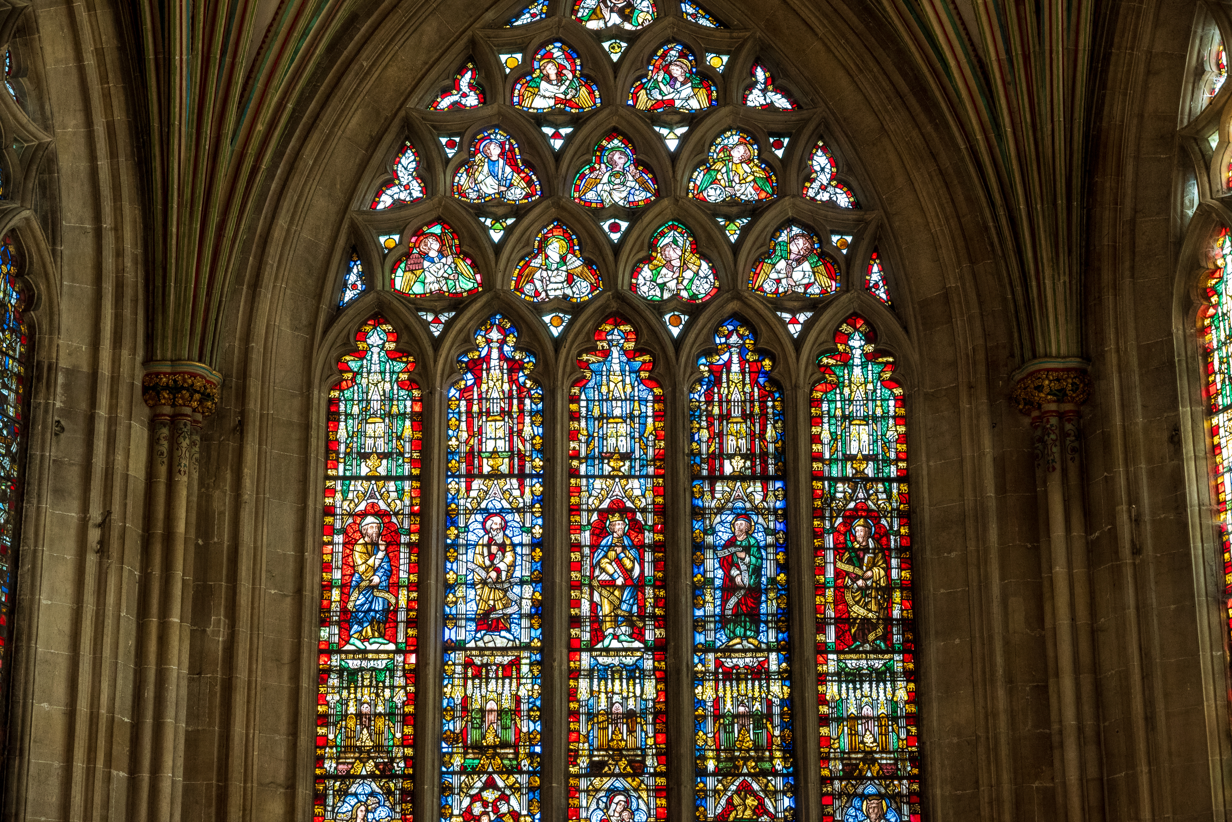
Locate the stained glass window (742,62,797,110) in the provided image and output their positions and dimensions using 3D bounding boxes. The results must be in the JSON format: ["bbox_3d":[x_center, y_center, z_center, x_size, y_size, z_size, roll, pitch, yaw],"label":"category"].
[{"bbox_3d":[0.889,-1.872,14.823,0.306,0.300,0.060,0,-18,0],"label":"stained glass window"}]

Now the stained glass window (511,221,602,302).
[{"bbox_3d":[-0.394,-0.996,17.099,0.603,0.582,0.080,0,-19,-1],"label":"stained glass window"}]

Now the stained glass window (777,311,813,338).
[{"bbox_3d":[0.999,-0.485,14.361,0.205,0.161,0.060,0,-18,0],"label":"stained glass window"}]

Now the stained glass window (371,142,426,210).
[{"bbox_3d":[-1.466,-1.584,17.292,0.369,0.497,0.080,0,-19,-1],"label":"stained glass window"}]

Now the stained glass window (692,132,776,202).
[{"bbox_3d":[0.790,-1.647,17.338,0.585,0.541,0.080,0,-19,-1],"label":"stained glass window"}]

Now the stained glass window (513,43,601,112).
[{"bbox_3d":[-0.401,-2.282,17.547,0.599,0.518,0.080,0,-19,-1],"label":"stained glass window"}]

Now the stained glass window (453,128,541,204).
[{"bbox_3d":[-0.802,-1.652,17.323,0.597,0.555,0.080,0,-19,-1],"label":"stained glass window"}]

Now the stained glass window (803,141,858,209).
[{"bbox_3d":[1.228,-1.350,14.649,0.319,0.424,0.060,0,-18,0],"label":"stained glass window"}]

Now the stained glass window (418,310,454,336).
[{"bbox_3d":[-1.188,-0.579,16.945,0.235,0.191,0.080,0,-19,-1],"label":"stained glass window"}]

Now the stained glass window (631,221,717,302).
[{"bbox_3d":[0.388,-0.996,17.107,0.578,0.583,0.080,0,-19,-1],"label":"stained glass window"}]

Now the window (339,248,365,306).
[{"bbox_3d":[-1.488,-0.754,14.451,0.141,0.361,0.060,0,-18,0],"label":"window"}]

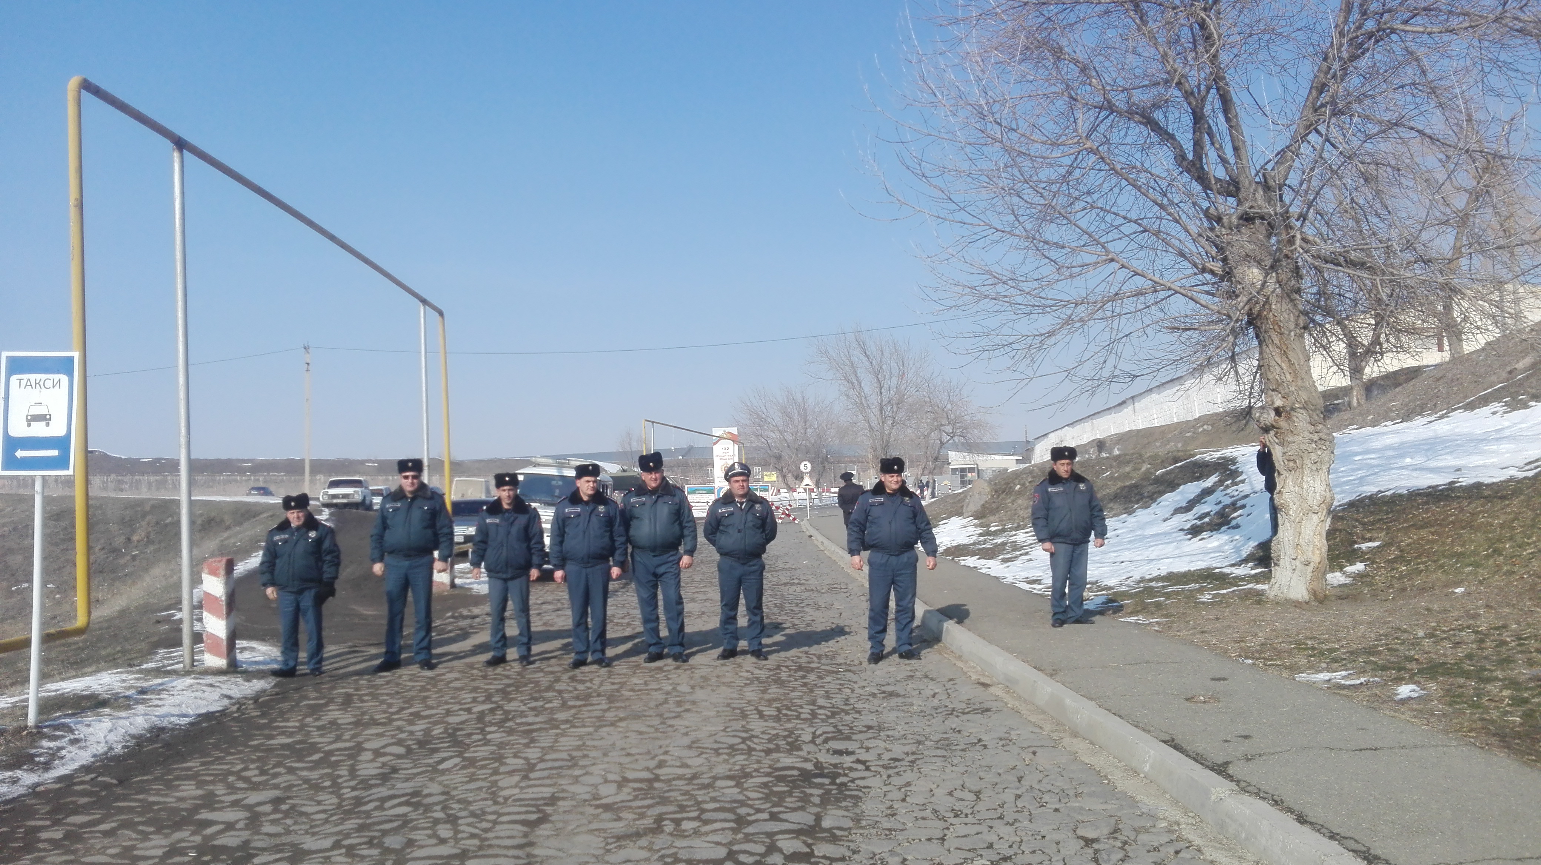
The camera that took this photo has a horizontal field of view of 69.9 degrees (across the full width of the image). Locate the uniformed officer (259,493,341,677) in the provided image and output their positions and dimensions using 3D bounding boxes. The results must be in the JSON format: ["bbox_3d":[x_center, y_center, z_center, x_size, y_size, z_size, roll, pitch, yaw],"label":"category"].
[{"bbox_3d":[-4.284,1.388,10.050,0.724,1.649,0.420,-1,-3,-12],"label":"uniformed officer"}]

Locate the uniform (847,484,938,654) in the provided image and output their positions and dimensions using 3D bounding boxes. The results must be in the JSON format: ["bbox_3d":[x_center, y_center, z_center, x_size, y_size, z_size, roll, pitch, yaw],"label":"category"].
[{"bbox_3d":[1.080,1.208,9.750,0.770,1.500,0.380,-2,-3,0],"label":"uniform"}]

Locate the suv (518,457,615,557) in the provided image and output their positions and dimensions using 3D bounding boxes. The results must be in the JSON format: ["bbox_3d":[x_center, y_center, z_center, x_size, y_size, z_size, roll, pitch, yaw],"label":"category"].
[{"bbox_3d":[-4.422,1.714,23.846,1.860,2.150,4.800,-2,-2,-5],"label":"suv"}]

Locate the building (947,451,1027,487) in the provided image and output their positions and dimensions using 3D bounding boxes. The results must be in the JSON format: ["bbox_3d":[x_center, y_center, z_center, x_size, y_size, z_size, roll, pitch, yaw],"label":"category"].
[{"bbox_3d":[22.533,4.018,115.000,8.300,4.200,6.000,-2,-3,9],"label":"building"}]

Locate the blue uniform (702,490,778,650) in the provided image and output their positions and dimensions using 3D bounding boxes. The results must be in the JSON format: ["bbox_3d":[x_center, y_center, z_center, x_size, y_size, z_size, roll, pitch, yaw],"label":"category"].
[{"bbox_3d":[-0.271,1.286,10.150,0.666,1.463,0.380,-2,-2,-3],"label":"blue uniform"}]

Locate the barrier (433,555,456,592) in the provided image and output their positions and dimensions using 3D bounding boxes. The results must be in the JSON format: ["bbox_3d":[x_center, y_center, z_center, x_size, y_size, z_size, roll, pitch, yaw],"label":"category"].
[{"bbox_3d":[-5.118,1.964,17.300,0.260,1.060,0.260,-2,-3,-3],"label":"barrier"}]

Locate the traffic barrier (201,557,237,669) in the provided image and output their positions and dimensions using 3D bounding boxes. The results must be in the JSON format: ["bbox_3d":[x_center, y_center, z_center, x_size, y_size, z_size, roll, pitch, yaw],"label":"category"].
[{"bbox_3d":[-5.244,1.725,10.500,0.235,1.060,0.235,-2,-3,-3],"label":"traffic barrier"}]

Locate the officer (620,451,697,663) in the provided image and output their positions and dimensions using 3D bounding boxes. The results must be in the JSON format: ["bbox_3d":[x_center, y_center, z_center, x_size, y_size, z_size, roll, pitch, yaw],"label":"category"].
[{"bbox_3d":[-1.021,1.135,10.000,0.680,1.880,0.400,-2,-3,-3],"label":"officer"}]

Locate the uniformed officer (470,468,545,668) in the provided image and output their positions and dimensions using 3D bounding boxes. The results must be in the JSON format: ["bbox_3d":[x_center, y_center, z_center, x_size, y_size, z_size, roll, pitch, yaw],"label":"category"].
[{"bbox_3d":[-2.392,1.251,10.050,0.670,1.750,0.380,-2,-3,-7],"label":"uniformed officer"}]

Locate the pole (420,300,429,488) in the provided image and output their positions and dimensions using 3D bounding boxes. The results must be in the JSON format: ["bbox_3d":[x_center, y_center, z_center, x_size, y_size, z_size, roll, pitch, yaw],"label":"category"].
[{"bbox_3d":[-6.105,0.170,19.500,0.100,4.950,0.100,-2,-2,-5],"label":"pole"}]

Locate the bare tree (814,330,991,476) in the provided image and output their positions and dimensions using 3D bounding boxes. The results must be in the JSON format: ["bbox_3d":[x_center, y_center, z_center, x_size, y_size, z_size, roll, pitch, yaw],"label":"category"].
[{"bbox_3d":[9.830,-1.314,83.000,13.771,12.959,11.500,-2,-2,0],"label":"bare tree"}]

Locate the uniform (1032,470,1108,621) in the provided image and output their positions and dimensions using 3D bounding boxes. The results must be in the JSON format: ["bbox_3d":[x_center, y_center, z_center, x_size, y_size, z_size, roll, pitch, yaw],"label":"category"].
[{"bbox_3d":[2.856,1.106,10.550,0.680,1.470,0.380,-2,-3,-6],"label":"uniform"}]

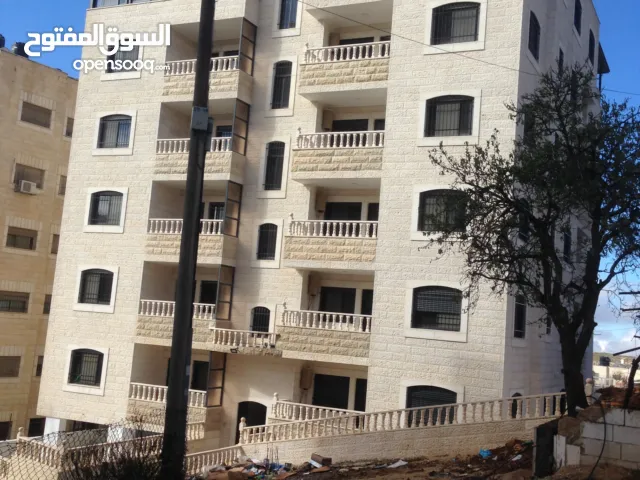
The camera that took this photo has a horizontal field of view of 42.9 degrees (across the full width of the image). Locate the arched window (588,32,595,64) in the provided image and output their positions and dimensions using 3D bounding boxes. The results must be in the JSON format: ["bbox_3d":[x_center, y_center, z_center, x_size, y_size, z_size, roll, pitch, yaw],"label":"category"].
[{"bbox_3d":[11.862,-8.359,35.631,0.170,1.391,1.497,1,-8,26],"label":"arched window"}]

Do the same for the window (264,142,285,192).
[{"bbox_3d":[-1.623,-2.710,29.958,0.760,1.840,0.200,1,-8,27],"label":"window"}]

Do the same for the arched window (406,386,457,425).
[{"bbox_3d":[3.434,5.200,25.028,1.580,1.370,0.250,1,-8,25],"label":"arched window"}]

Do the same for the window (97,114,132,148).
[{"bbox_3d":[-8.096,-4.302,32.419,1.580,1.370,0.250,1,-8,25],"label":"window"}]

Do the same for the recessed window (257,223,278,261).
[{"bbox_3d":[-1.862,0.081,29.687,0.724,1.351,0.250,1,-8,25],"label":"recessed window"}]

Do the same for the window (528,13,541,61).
[{"bbox_3d":[7.125,-6.807,27.253,0.200,1.460,1.520,1,-8,27],"label":"window"}]

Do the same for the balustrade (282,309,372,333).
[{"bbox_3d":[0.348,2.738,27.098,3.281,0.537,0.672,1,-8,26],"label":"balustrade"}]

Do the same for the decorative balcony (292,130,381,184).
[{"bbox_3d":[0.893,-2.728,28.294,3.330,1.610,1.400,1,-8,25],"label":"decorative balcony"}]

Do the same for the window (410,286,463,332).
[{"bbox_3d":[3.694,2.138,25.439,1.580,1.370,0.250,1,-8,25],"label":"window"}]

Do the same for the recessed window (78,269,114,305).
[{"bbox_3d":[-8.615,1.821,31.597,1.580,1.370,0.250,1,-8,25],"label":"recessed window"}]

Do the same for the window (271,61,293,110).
[{"bbox_3d":[-1.344,-5.746,30.203,0.710,1.861,0.200,1,-8,26],"label":"window"}]

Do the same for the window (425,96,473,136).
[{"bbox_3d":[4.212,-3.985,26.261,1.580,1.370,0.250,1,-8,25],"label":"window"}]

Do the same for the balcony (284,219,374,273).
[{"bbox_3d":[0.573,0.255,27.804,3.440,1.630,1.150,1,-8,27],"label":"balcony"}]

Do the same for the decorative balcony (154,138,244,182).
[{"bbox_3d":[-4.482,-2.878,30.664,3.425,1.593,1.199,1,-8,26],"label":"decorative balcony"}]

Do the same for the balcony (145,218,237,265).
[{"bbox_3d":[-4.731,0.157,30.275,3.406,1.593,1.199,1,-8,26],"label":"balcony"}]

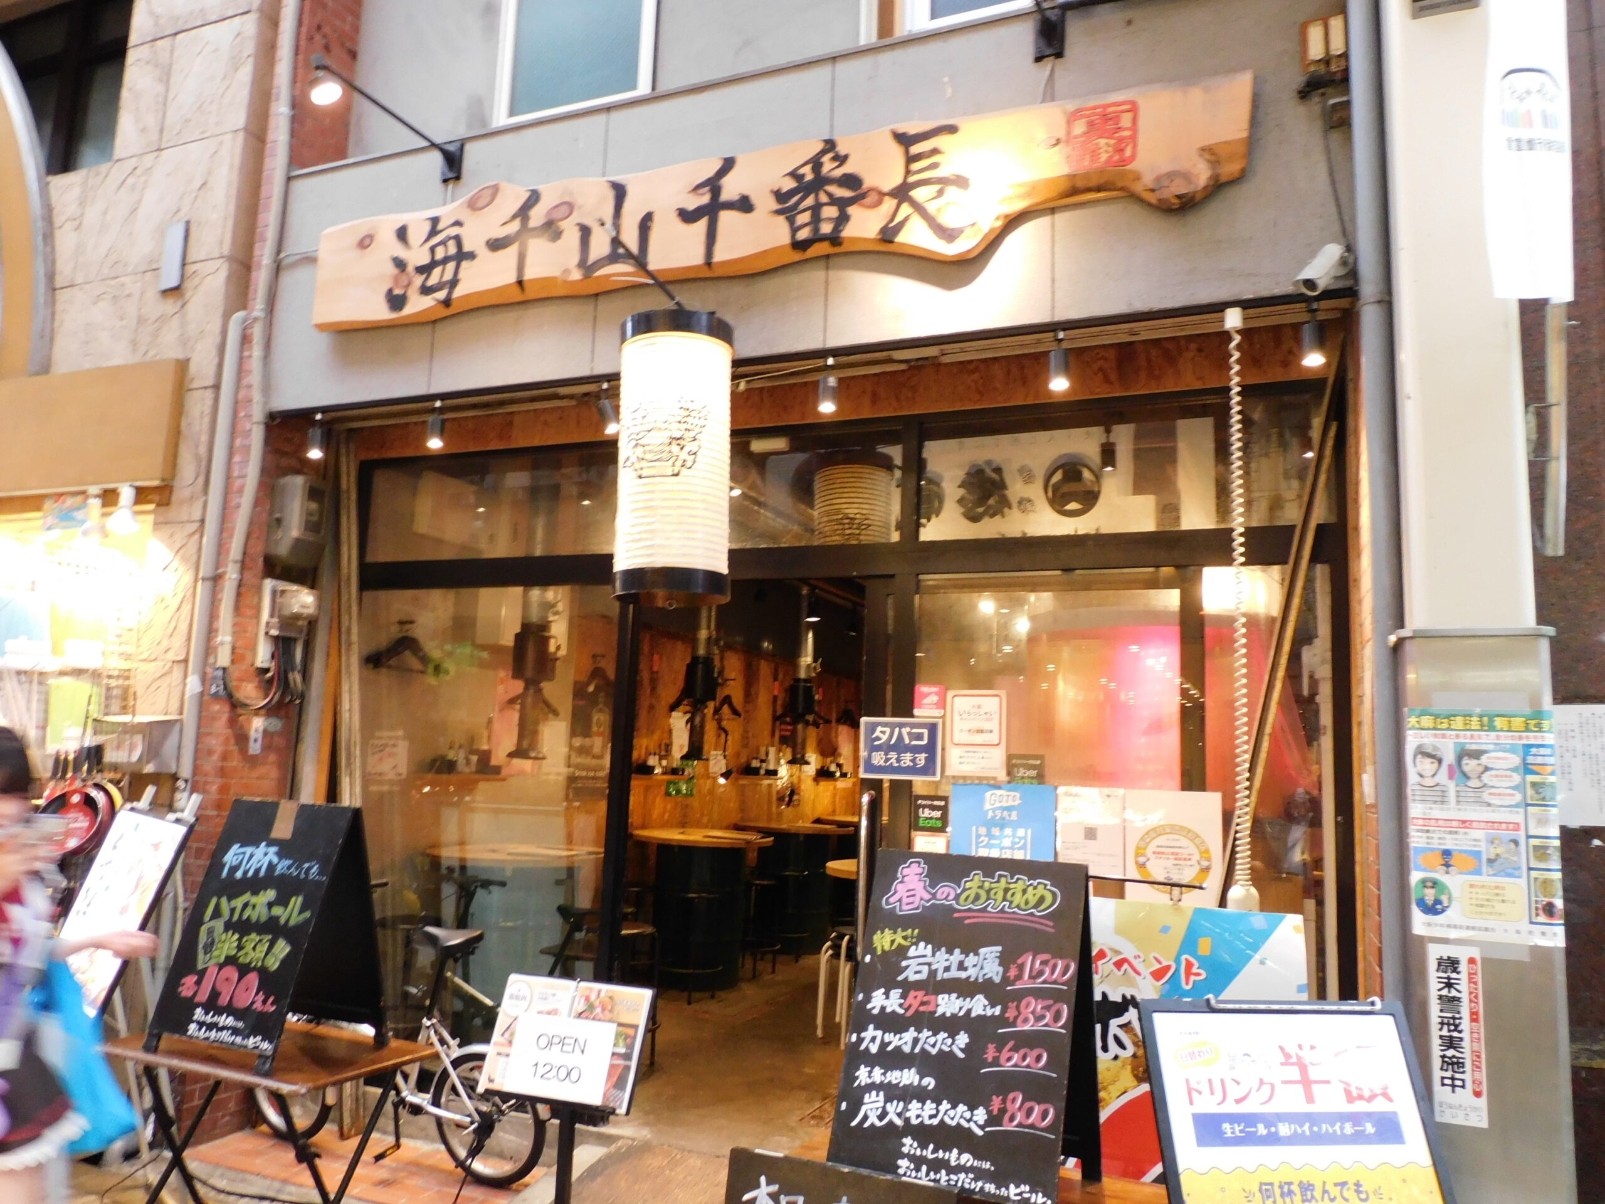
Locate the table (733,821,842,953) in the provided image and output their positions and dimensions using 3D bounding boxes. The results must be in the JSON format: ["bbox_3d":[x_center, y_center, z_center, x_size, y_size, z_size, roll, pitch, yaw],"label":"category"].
[{"bbox_3d":[-0.075,2.172,8.501,0.910,0.910,0.910,2,-8,0],"label":"table"}]

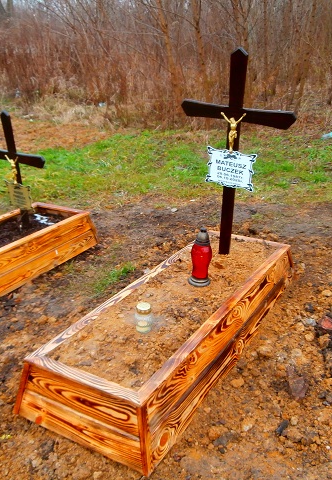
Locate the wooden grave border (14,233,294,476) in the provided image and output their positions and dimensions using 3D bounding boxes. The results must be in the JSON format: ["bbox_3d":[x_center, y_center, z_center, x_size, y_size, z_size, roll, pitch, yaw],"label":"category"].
[{"bbox_3d":[0.128,0.402,2.645,0.695,0.267,1.966,11,24,29],"label":"wooden grave border"}]

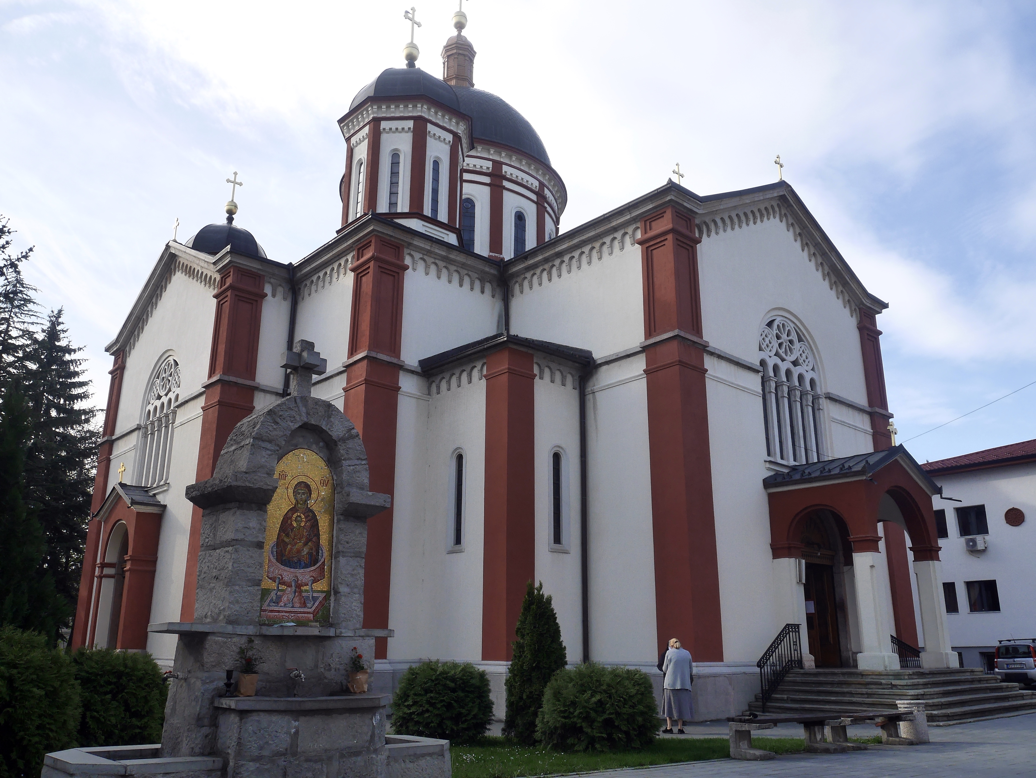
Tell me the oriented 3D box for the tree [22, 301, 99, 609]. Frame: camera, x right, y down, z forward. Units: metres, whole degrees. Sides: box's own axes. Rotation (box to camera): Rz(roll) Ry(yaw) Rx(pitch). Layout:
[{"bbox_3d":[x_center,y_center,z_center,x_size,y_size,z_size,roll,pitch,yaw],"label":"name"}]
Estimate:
[{"bbox_3d":[-19.862,3.818,33.901,6.000,15.184,6.000,15,-22,-40],"label":"tree"}]

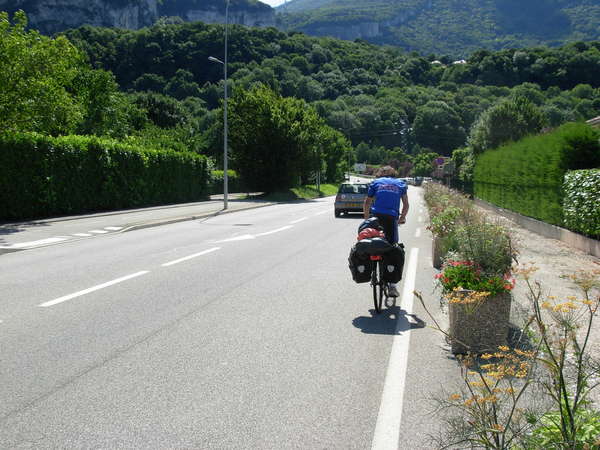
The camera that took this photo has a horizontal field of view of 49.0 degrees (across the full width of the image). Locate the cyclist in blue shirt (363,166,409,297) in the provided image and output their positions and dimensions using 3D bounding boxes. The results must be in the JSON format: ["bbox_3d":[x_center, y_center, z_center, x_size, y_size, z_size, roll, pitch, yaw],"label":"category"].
[{"bbox_3d":[1.030,0.087,7.840,0.560,1.560,0.900,1,4,11],"label":"cyclist in blue shirt"}]

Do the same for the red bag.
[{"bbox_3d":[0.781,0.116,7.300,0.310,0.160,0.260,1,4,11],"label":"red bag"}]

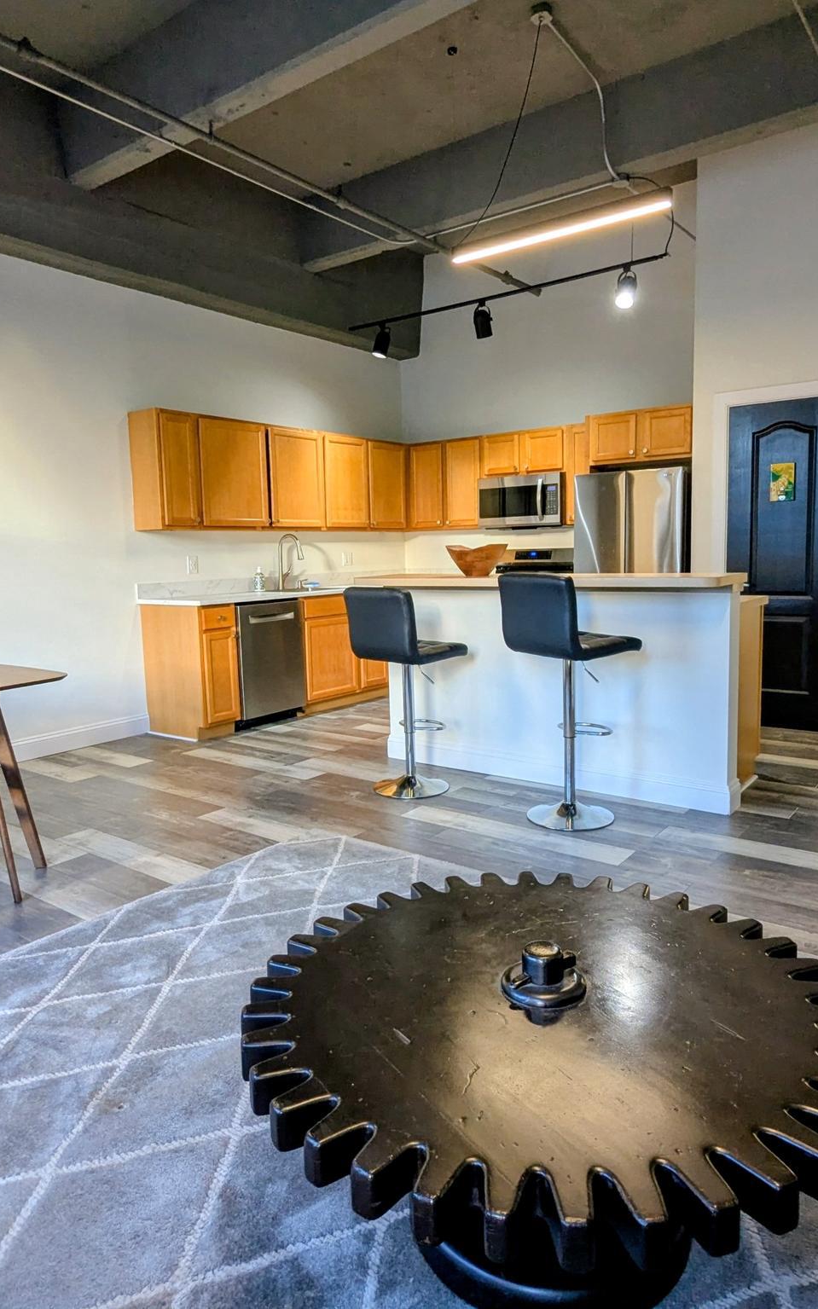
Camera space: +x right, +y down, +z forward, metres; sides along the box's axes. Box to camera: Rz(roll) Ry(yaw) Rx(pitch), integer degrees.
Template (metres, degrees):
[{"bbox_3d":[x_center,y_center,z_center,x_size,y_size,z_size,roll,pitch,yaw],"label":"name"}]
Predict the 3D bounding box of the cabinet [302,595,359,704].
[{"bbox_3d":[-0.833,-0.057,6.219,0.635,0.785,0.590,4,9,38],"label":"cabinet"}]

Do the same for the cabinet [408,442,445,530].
[{"bbox_3d":[0.241,-1.481,7.139,0.385,0.760,0.315,4,9,38],"label":"cabinet"}]

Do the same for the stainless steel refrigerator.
[{"bbox_3d":[1.770,-0.460,5.941,0.775,1.695,0.830,3,9,37],"label":"stainless steel refrigerator"}]

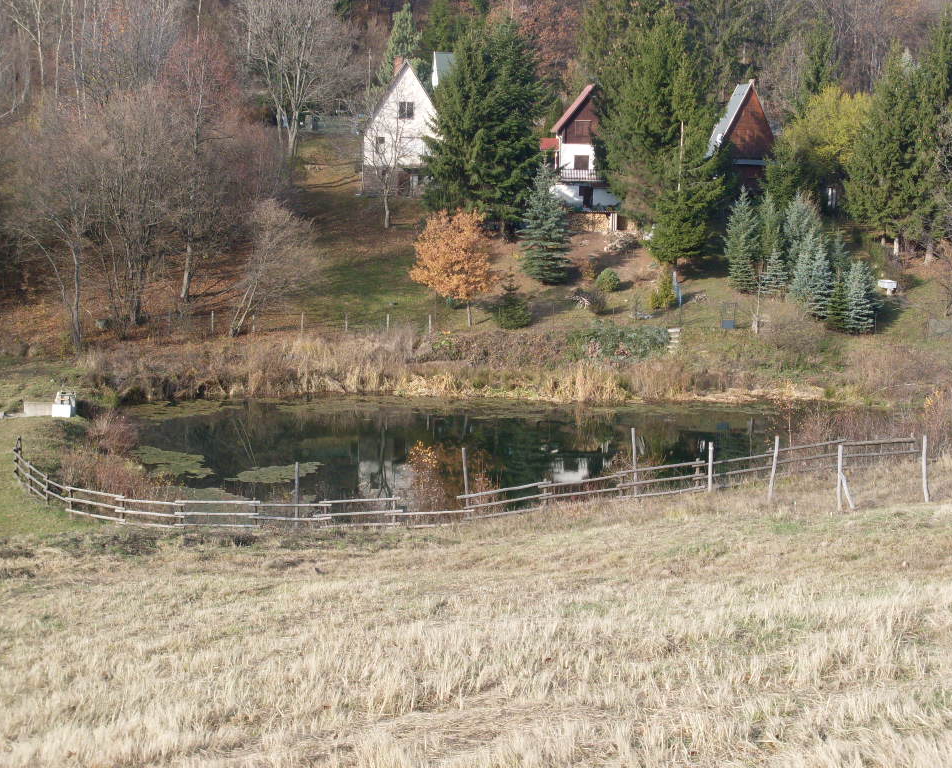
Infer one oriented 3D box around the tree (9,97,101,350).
[{"bbox_3d":[-25.743,-9.503,108.664,5.265,15.041,5.265,1,9,0],"label":"tree"}]

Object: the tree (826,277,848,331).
[{"bbox_3d":[23.390,-5.140,114.830,1.420,3.630,1.420,1,9,0],"label":"tree"}]

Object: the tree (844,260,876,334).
[{"bbox_3d":[24.840,-5.650,114.660,2.070,4.660,2.070,1,9,0],"label":"tree"}]

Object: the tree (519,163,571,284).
[{"bbox_3d":[4.890,-11.270,124.870,3.800,8.560,3.800,1,9,0],"label":"tree"}]

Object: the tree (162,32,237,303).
[{"bbox_3d":[-18.493,-14.375,118.707,5.083,17.939,5.083,1,9,0],"label":"tree"}]

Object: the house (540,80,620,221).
[{"bbox_3d":[9.596,-19.854,151.107,7.200,11.020,7.800,1,9,0],"label":"house"}]

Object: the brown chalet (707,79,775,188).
[{"bbox_3d":[23.235,-21.714,154.266,6.400,9.409,7.200,1,9,0],"label":"brown chalet"}]

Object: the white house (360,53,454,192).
[{"bbox_3d":[-5.900,-21.590,148.830,7.320,11.270,9.000,1,9,-4],"label":"white house"}]

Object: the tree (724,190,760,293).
[{"bbox_3d":[18.781,-10.098,125.087,2.537,7.315,2.537,1,9,0],"label":"tree"}]

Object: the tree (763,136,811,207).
[{"bbox_3d":[24.280,-16.170,138.370,3.590,6.190,3.590,1,9,0],"label":"tree"}]

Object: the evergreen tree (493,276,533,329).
[{"bbox_3d":[2.380,-5.320,115.910,2.610,3.410,2.610,1,9,0],"label":"evergreen tree"}]

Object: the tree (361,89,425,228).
[{"bbox_3d":[-6.402,-17.256,136.073,4.907,10.650,4.907,1,9,0],"label":"tree"}]

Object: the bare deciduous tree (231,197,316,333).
[{"bbox_3d":[-12.960,-7.360,112.480,5.450,8.760,5.180,1,9,0],"label":"bare deciduous tree"}]

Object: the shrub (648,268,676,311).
[{"bbox_3d":[12.768,-6.467,121.515,1.917,2.883,1.917,1,9,0],"label":"shrub"}]

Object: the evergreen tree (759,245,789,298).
[{"bbox_3d":[20.762,-7.847,123.871,2.094,3.770,2.094,1,9,0],"label":"evergreen tree"}]

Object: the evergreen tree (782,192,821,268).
[{"bbox_3d":[22.930,-10.630,124.660,2.810,5.880,2.810,1,9,0],"label":"evergreen tree"}]

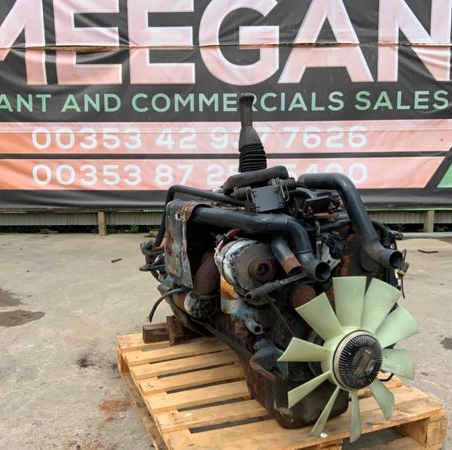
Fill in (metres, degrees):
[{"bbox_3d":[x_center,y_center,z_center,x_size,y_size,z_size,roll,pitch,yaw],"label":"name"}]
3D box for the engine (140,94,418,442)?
[{"bbox_3d":[0.148,0.029,2.036,0.830,1.170,1.380,-3,8,-24],"label":"engine"}]

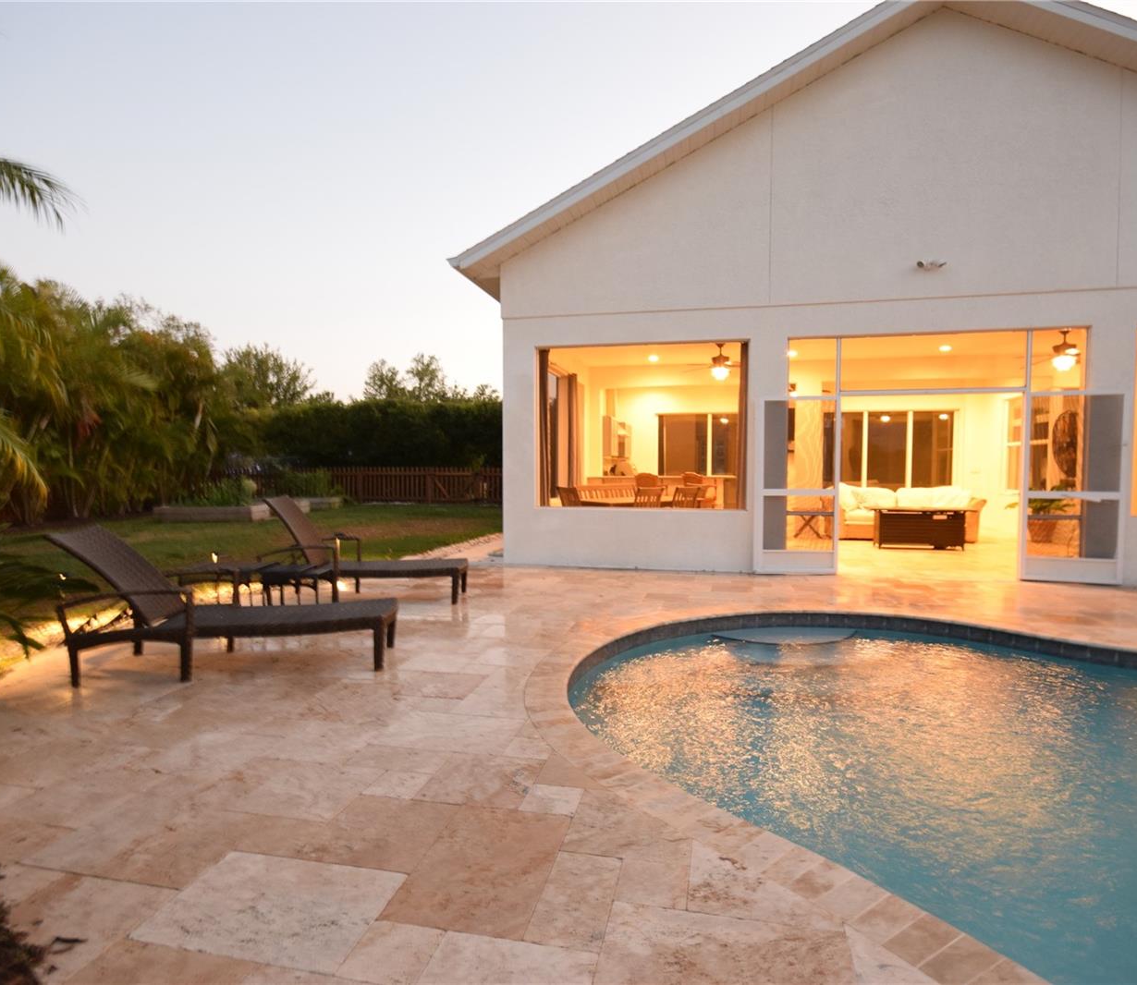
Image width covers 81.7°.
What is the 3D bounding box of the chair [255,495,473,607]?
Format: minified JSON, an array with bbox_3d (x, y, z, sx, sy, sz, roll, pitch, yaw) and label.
[{"bbox_3d":[-1.853,0.507,6.077,1.844,0.957,0.692,0,3,0],"label":"chair"}]

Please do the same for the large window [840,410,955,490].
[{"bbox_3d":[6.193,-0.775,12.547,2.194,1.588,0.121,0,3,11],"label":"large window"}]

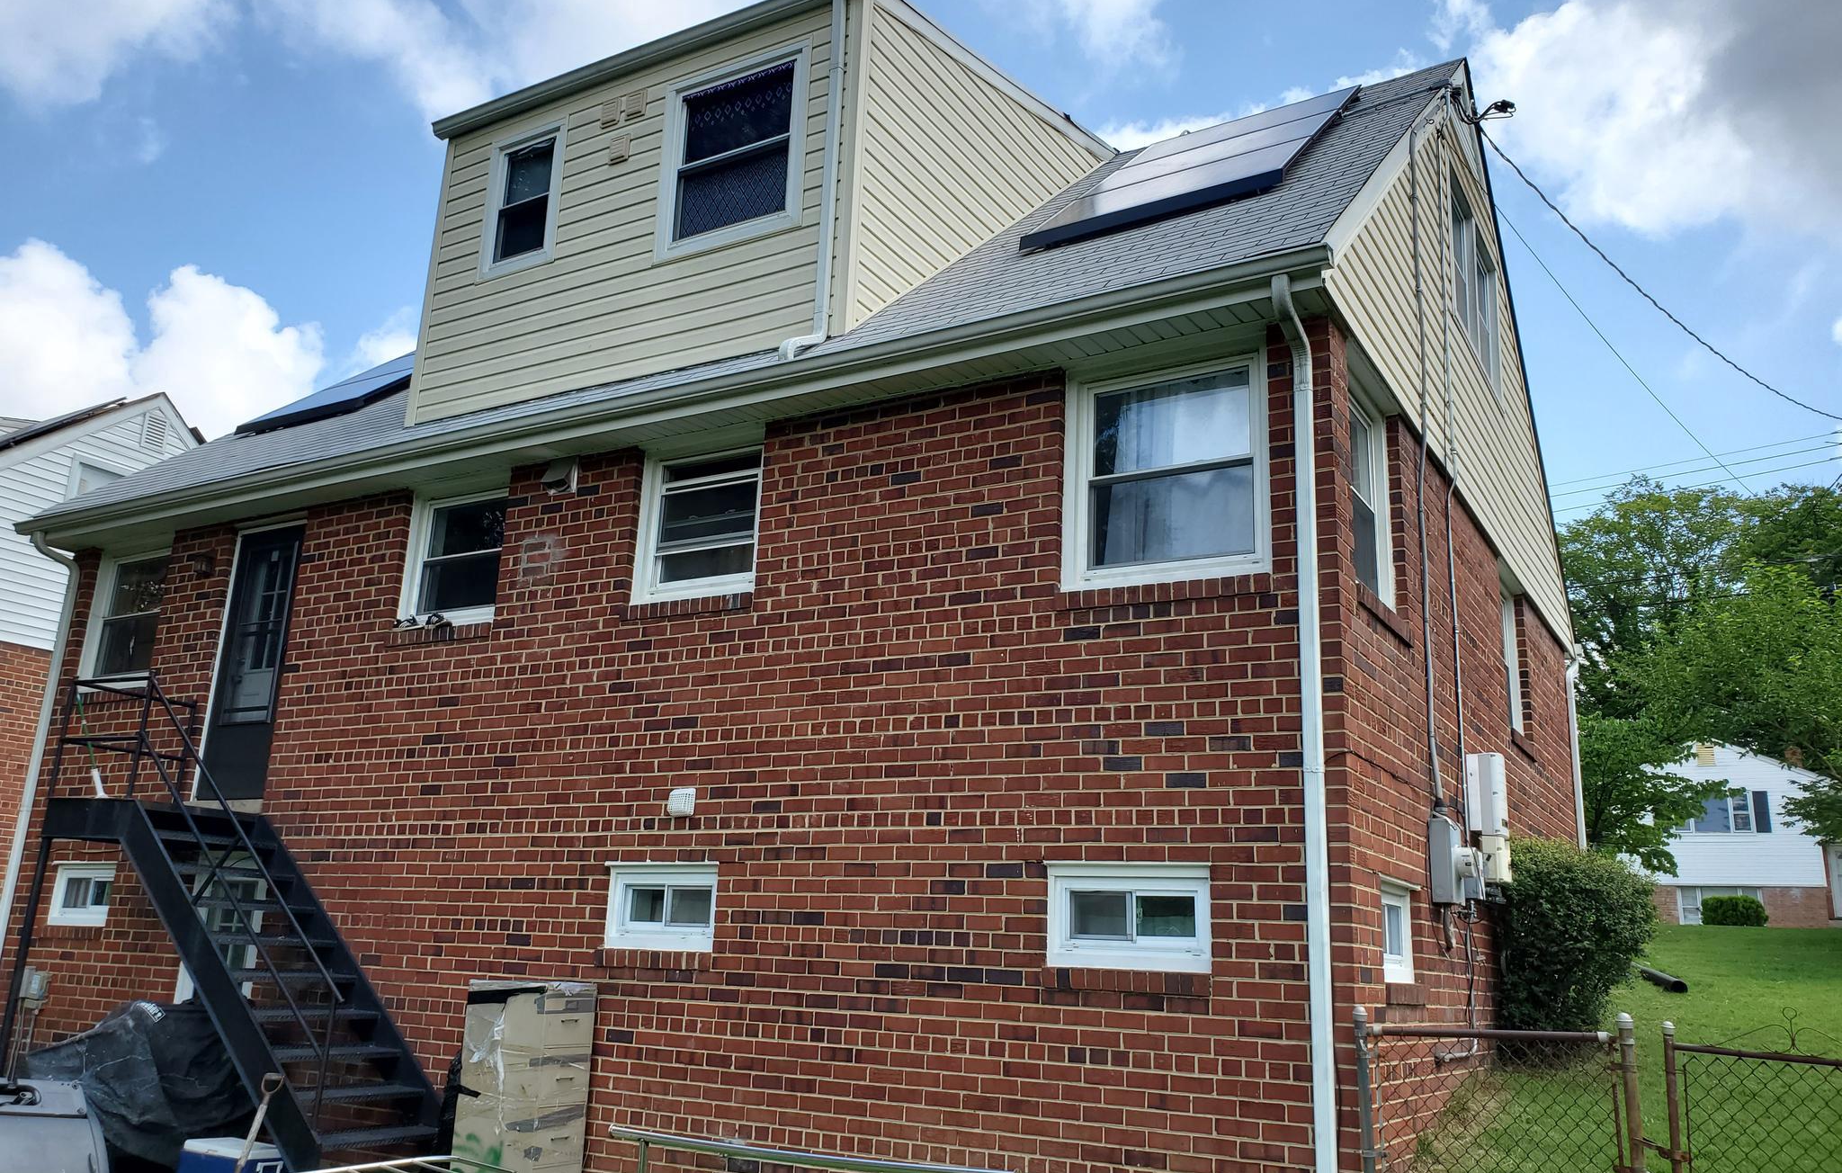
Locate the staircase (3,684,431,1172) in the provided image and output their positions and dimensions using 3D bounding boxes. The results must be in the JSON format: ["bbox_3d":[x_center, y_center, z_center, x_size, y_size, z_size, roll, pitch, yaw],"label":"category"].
[{"bbox_3d":[-4.332,1.979,8.804,3.370,2.910,0.950,-6,-17,30],"label":"staircase"}]

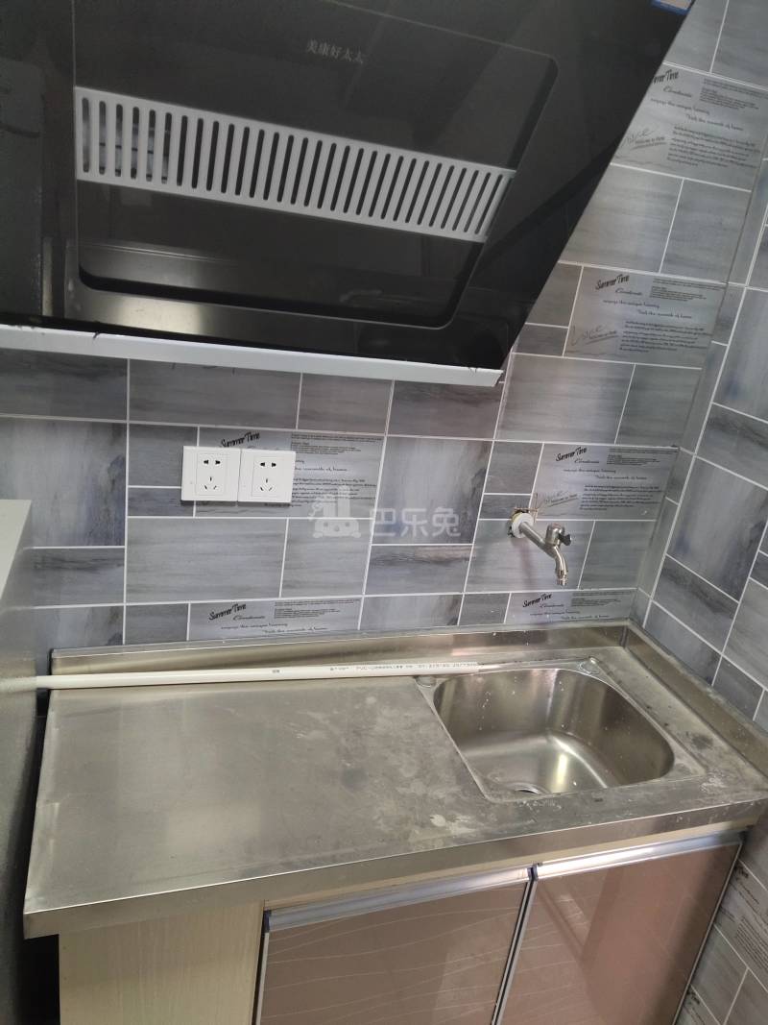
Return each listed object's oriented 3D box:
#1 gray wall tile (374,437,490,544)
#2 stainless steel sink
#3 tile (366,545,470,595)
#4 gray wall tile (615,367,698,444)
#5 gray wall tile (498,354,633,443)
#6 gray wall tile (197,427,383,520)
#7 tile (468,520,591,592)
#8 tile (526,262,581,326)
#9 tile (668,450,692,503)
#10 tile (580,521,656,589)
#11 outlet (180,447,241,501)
[{"bbox_3d":[0.083,-0.037,1.285,0.196,0.196,0.010,1,22,-20],"label":"gray wall tile"},{"bbox_3d":[0.272,0.427,1.271,0.370,0.162,0.318,1,22,-20],"label":"stainless steel sink"},{"bbox_3d":[0.062,0.103,1.341,0.198,0.100,0.010,1,22,-20],"label":"tile"},{"bbox_3d":[0.503,-0.195,1.369,0.143,0.151,0.010,1,22,-20],"label":"gray wall tile"},{"bbox_3d":[0.317,-0.196,1.300,0.249,0.150,0.010,1,22,-20],"label":"gray wall tile"},{"bbox_3d":[-0.149,-0.062,1.192,0.299,0.148,0.010,1,22,-20],"label":"gray wall tile"},{"bbox_3d":[0.277,0.082,1.407,0.249,0.150,0.010,1,22,-20],"label":"tile"},{"bbox_3d":[0.270,-0.359,1.214,0.100,0.102,0.010,1,22,-20],"label":"tile"},{"bbox_3d":[0.567,-0.067,1.409,0.010,0.097,0.043,1,22,-19],"label":"tile"},{"bbox_3d":[0.462,0.083,1.475,0.143,0.150,0.010,1,22,-20],"label":"tile"},{"bbox_3d":[-0.267,-0.060,1.142,0.086,0.086,0.010,1,22,-20],"label":"outlet"}]

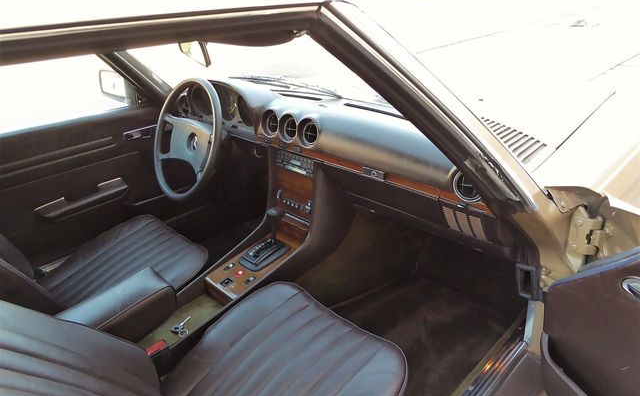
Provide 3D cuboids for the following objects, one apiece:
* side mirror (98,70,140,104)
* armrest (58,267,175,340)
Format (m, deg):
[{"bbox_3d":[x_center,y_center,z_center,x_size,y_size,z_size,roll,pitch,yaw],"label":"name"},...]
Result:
[{"bbox_3d":[-0.791,-0.438,1.832,0.190,0.120,0.090,11,29,28],"label":"side mirror"},{"bbox_3d":[-0.548,0.322,1.227,0.150,0.120,0.310,21,35,41],"label":"armrest"}]

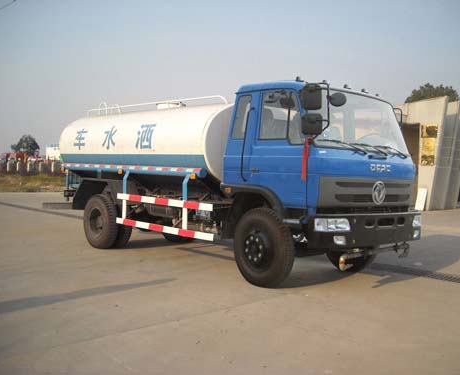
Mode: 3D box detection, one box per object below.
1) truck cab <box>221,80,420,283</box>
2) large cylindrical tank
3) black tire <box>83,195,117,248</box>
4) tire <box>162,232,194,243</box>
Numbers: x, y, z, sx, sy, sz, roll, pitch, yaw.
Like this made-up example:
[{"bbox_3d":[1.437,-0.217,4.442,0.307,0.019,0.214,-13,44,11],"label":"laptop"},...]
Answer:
[{"bbox_3d":[1.291,-0.114,6.920,2.362,2.487,1.818,0,2,-42],"label":"truck cab"},{"bbox_3d":[-1.160,-0.703,9.614,2.195,1.473,4.823,0,2,-42],"label":"large cylindrical tank"},{"bbox_3d":[-2.418,0.643,9.464,0.270,1.000,1.000,0,2,-42],"label":"black tire"},{"bbox_3d":[-1.124,0.635,10.639,0.270,1.000,1.000,0,2,-42],"label":"tire"}]

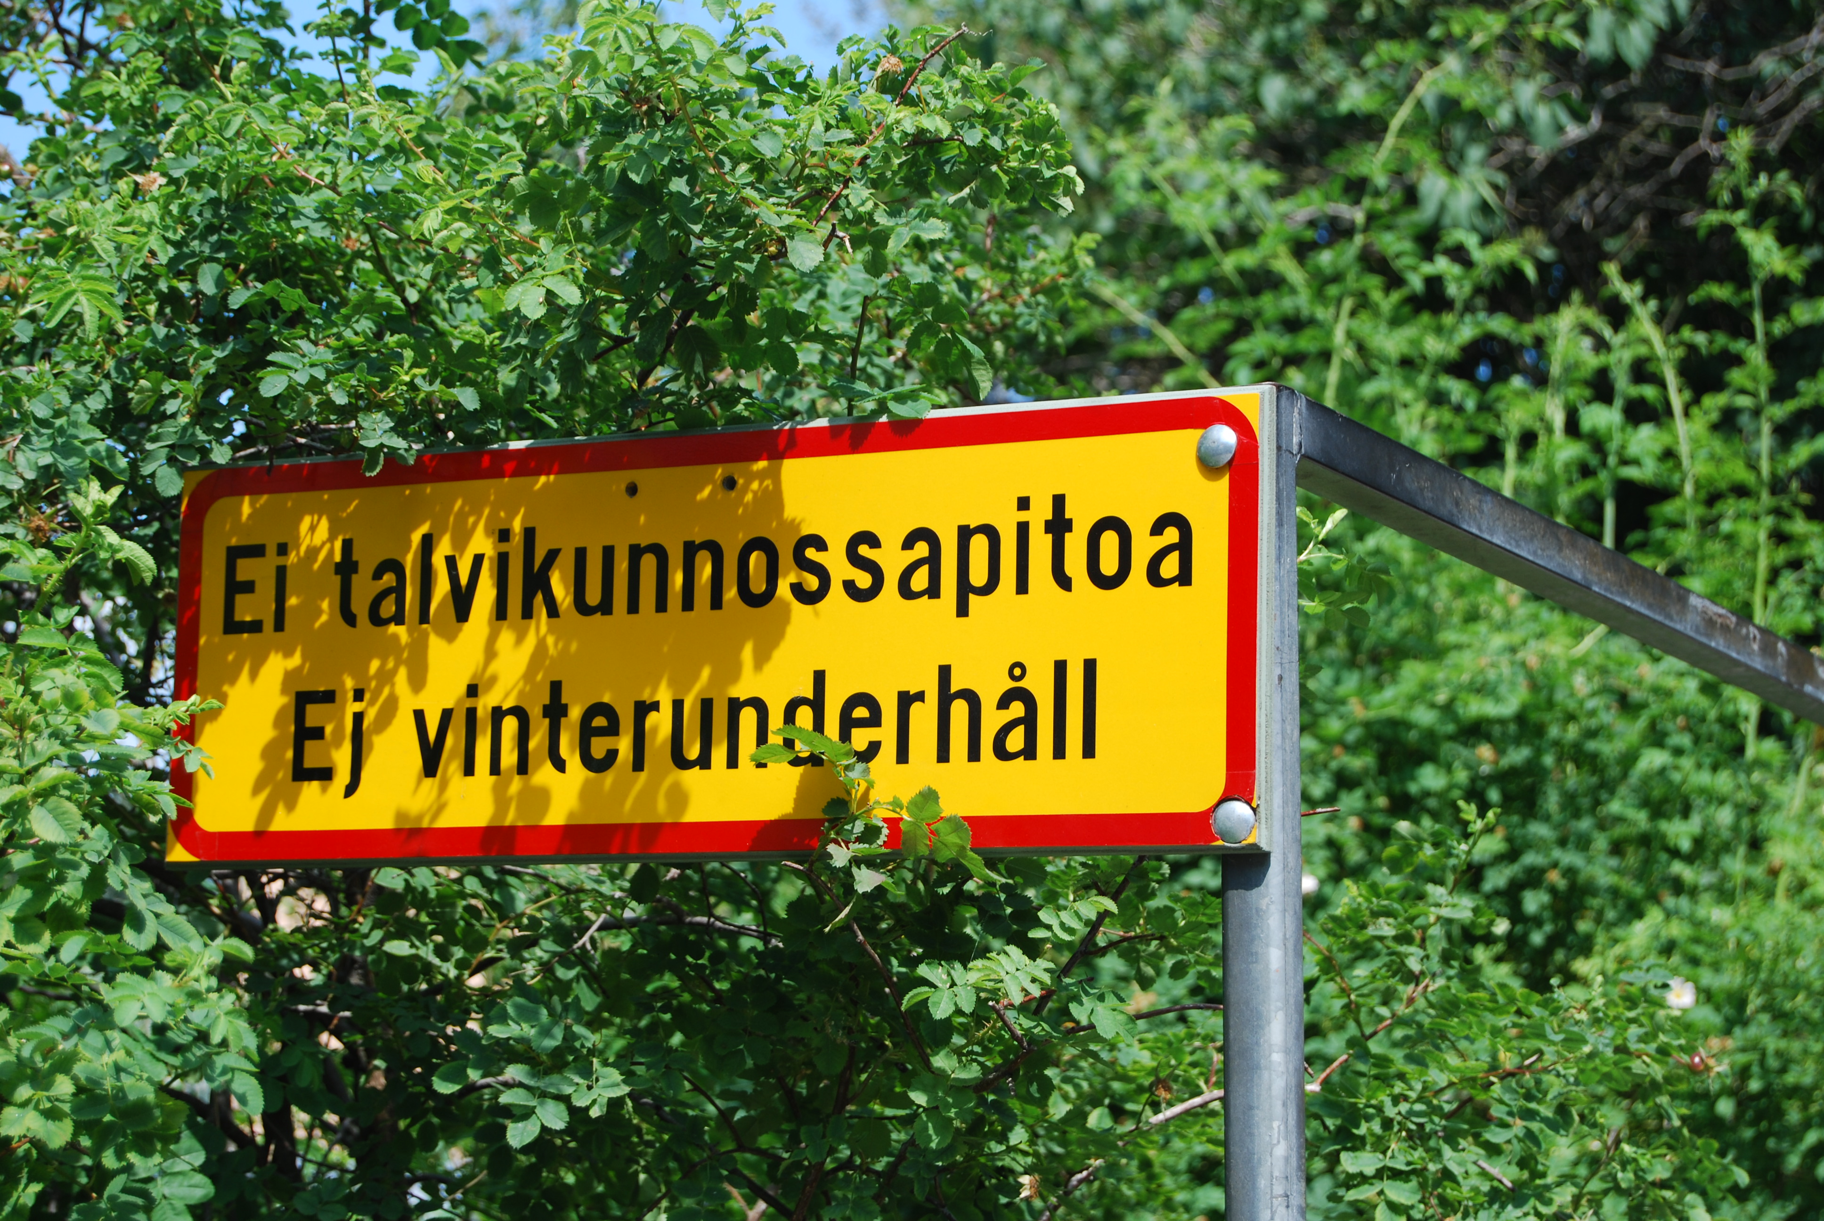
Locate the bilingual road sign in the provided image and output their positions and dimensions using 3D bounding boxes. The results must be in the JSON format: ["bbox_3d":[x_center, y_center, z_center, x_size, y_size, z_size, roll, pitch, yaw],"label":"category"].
[{"bbox_3d":[-0.161,0.025,2.955,0.905,0.305,0.022,-3,-8,29],"label":"bilingual road sign"}]

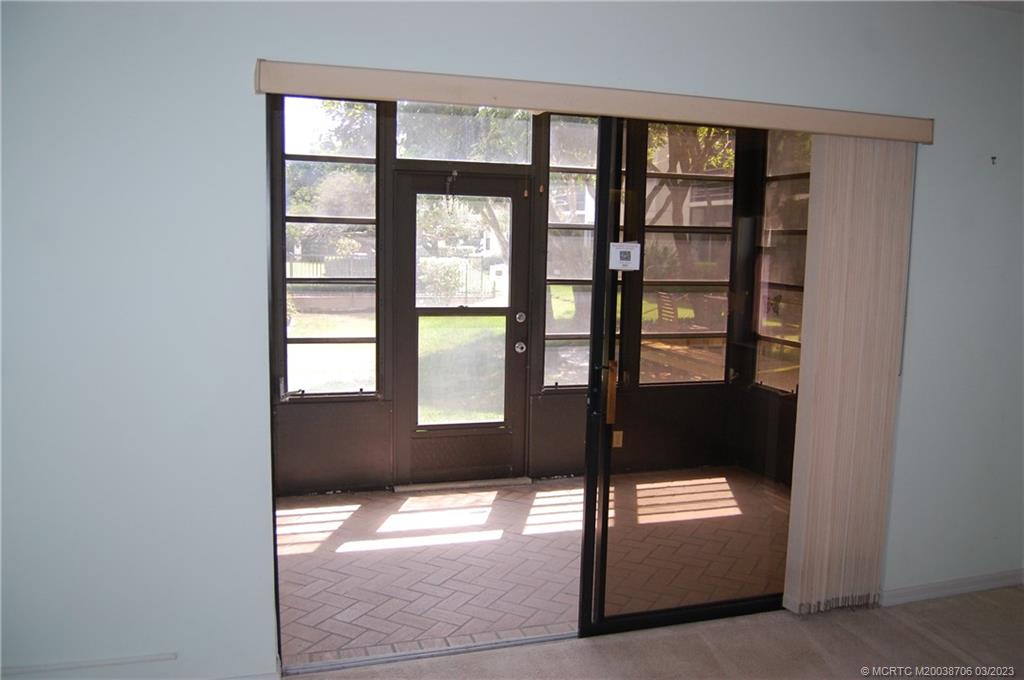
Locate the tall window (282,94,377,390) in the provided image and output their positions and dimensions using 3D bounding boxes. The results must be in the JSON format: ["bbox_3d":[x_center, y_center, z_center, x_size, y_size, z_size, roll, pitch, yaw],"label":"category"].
[{"bbox_3d":[-1.106,-0.548,4.854,0.572,1.818,0.080,-1,7,-17],"label":"tall window"}]

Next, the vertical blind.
[{"bbox_3d":[1.374,0.151,3.234,0.420,1.945,0.095,-1,7,-17],"label":"vertical blind"}]

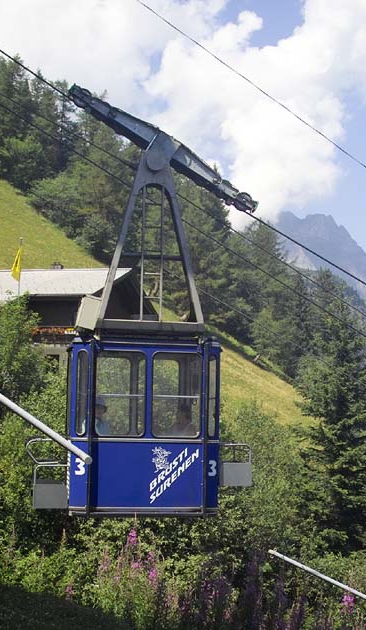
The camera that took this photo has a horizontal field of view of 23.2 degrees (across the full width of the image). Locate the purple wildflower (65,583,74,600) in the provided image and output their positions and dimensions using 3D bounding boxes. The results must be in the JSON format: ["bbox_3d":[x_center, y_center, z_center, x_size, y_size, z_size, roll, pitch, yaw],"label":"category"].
[{"bbox_3d":[-0.903,2.200,7.100,0.062,0.143,0.062,1,-6,0],"label":"purple wildflower"}]

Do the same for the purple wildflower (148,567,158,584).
[{"bbox_3d":[-0.243,2.073,7.100,0.077,0.143,0.077,1,-6,0],"label":"purple wildflower"}]

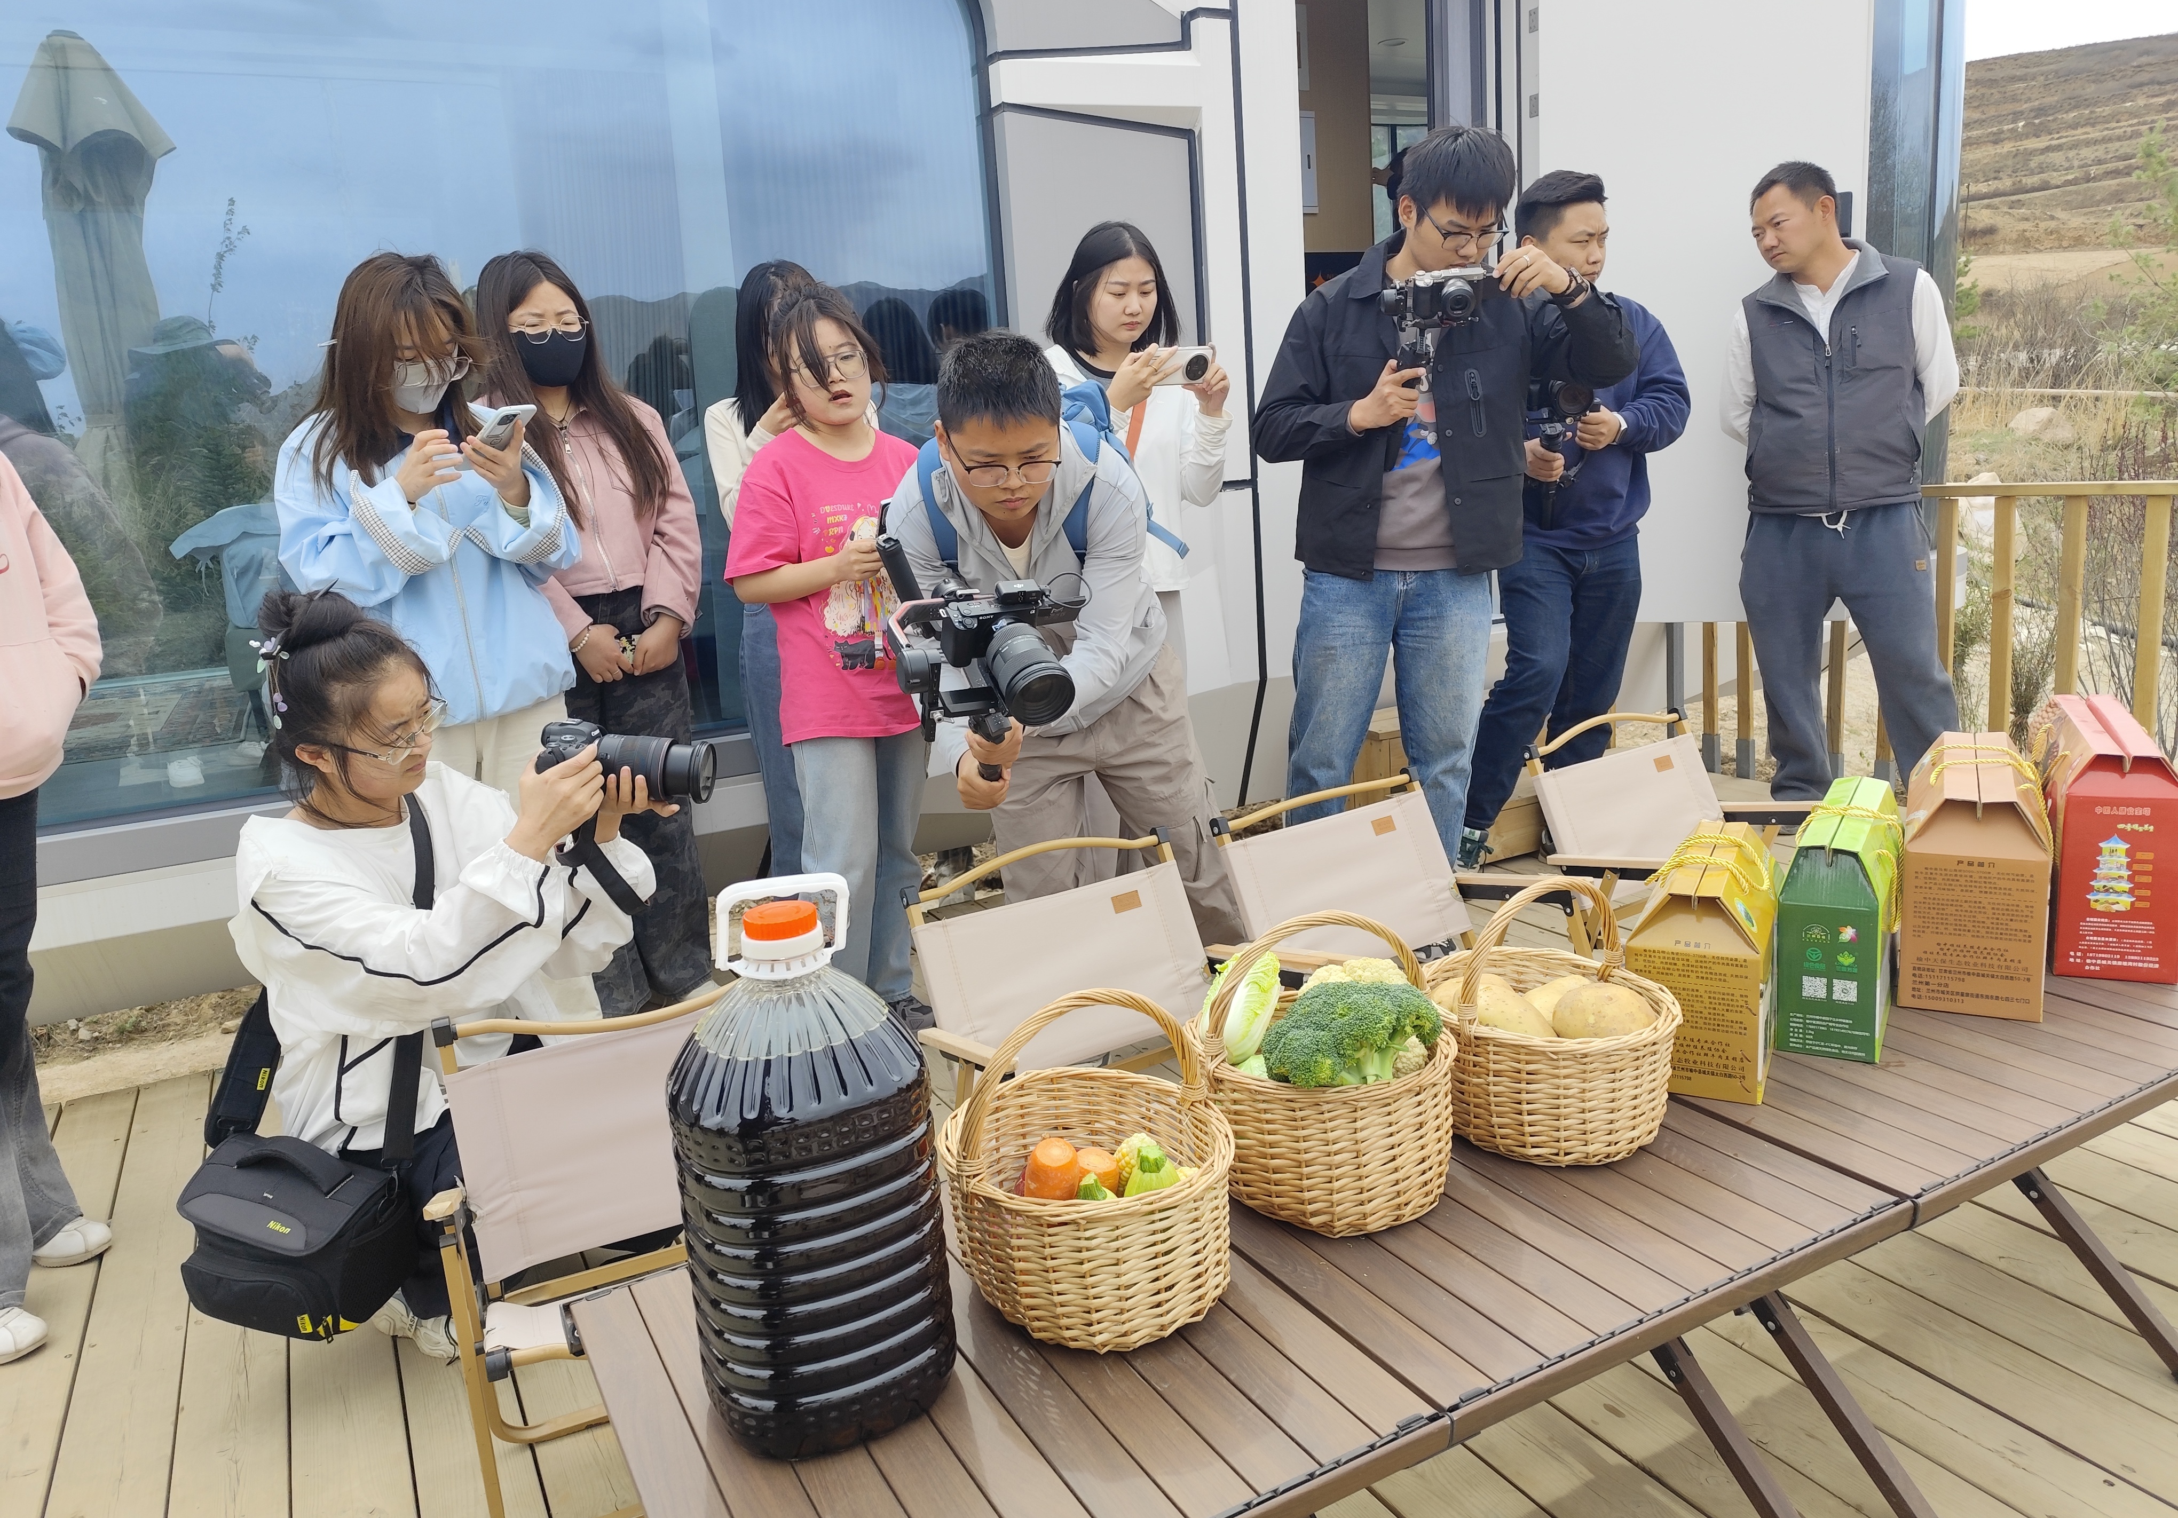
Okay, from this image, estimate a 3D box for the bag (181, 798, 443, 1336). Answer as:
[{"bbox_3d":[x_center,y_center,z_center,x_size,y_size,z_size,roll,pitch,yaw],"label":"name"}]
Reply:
[{"bbox_3d":[-0.979,0.391,1.820,0.290,0.620,0.280,1,13,21],"label":"bag"}]

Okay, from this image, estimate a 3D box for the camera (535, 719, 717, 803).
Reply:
[{"bbox_3d":[-0.625,0.003,1.950,0.230,0.100,0.130,12,13,5],"label":"camera"}]

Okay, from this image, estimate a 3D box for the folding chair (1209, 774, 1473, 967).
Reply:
[{"bbox_3d":[0.462,0.361,2.175,0.530,0.620,0.480,-12,14,-32],"label":"folding chair"}]

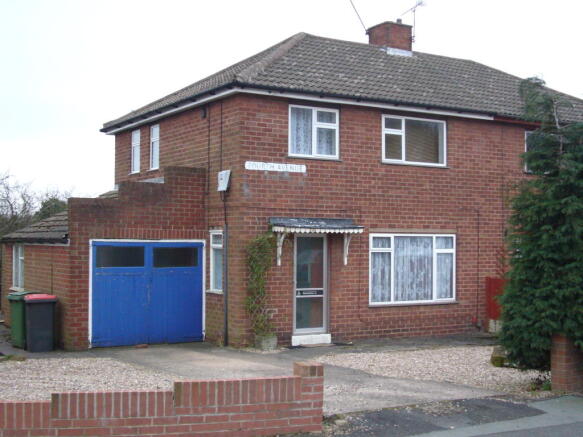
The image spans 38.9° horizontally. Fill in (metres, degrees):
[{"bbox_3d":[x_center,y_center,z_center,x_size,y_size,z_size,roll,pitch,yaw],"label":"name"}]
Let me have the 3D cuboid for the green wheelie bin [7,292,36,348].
[{"bbox_3d":[-5.046,1.937,15.822,0.580,1.050,0.720,1,-2,-32],"label":"green wheelie bin"}]

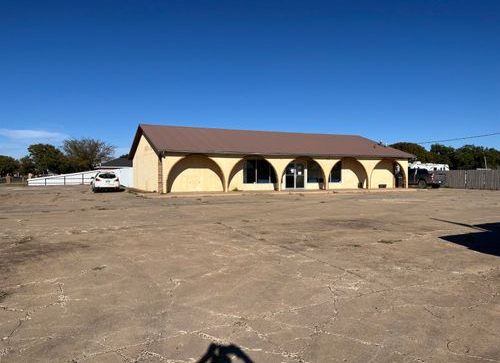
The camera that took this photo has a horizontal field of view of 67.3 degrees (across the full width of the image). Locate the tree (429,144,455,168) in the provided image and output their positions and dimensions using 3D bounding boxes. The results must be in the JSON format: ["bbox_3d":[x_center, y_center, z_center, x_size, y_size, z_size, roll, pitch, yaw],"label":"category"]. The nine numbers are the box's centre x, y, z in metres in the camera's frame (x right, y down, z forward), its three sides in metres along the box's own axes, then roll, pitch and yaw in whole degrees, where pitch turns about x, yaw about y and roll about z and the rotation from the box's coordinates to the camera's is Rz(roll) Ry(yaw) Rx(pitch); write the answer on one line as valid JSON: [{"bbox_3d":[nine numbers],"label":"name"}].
[{"bbox_3d":[37.745,-3.560,73.943,5.720,7.270,5.720,0,1,0],"label":"tree"}]

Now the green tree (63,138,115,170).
[{"bbox_3d":[-28.204,-3.729,65.941,9.140,7.700,9.140,0,1,0],"label":"green tree"}]

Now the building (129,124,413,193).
[{"bbox_3d":[1.432,-2.046,36.042,23.250,5.570,14.990,0,1,-25],"label":"building"}]

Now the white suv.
[{"bbox_3d":[-12.008,-0.031,31.172,1.890,1.710,4.800,0,1,-25],"label":"white suv"}]

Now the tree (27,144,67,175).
[{"bbox_3d":[-37.744,-3.500,69.946,7.640,7.050,7.640,0,1,0],"label":"tree"}]

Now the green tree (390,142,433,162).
[{"bbox_3d":[30.781,-3.645,71.941,8.440,7.500,8.440,0,1,0],"label":"green tree"}]

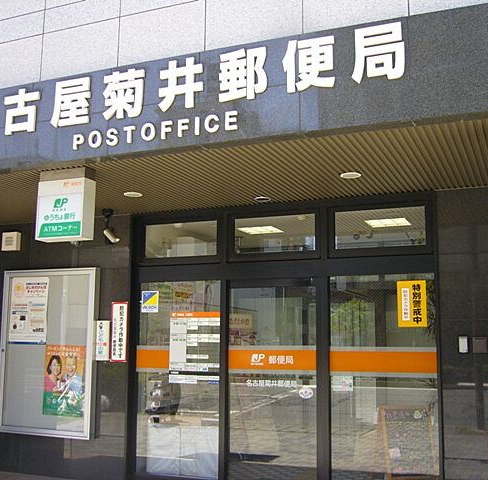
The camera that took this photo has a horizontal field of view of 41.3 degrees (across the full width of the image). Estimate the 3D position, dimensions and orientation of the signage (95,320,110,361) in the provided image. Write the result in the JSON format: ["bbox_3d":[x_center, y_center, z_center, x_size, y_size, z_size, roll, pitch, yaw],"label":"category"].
[{"bbox_3d":[-1.478,1.060,6.797,0.167,0.409,0.010,-3,-9,22],"label":"signage"}]

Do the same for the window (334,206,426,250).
[{"bbox_3d":[1.230,-0.102,5.882,0.814,0.358,0.050,-3,-9,22],"label":"window"}]

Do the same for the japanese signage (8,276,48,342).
[{"bbox_3d":[-2.387,0.789,7.195,0.512,0.735,0.010,-3,-9,22],"label":"japanese signage"}]

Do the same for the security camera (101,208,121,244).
[{"bbox_3d":[-1.355,-0.133,6.602,0.220,0.360,0.130,-6,-11,36],"label":"security camera"}]

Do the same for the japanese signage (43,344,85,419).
[{"bbox_3d":[-1.907,1.497,6.886,0.516,0.739,0.010,-3,-9,22],"label":"japanese signage"}]

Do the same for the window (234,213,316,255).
[{"bbox_3d":[0.292,-0.053,6.265,0.828,0.355,0.050,-3,-9,22],"label":"window"}]

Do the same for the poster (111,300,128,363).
[{"bbox_3d":[-1.298,0.962,6.748,0.205,0.614,0.010,-3,-9,22],"label":"poster"}]

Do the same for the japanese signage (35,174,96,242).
[{"bbox_3d":[-1.390,-0.224,5.069,0.432,0.462,0.146,-3,-9,22],"label":"japanese signage"}]

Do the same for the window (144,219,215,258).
[{"bbox_3d":[-0.650,0.002,6.649,0.836,0.357,0.050,-3,-9,22],"label":"window"}]

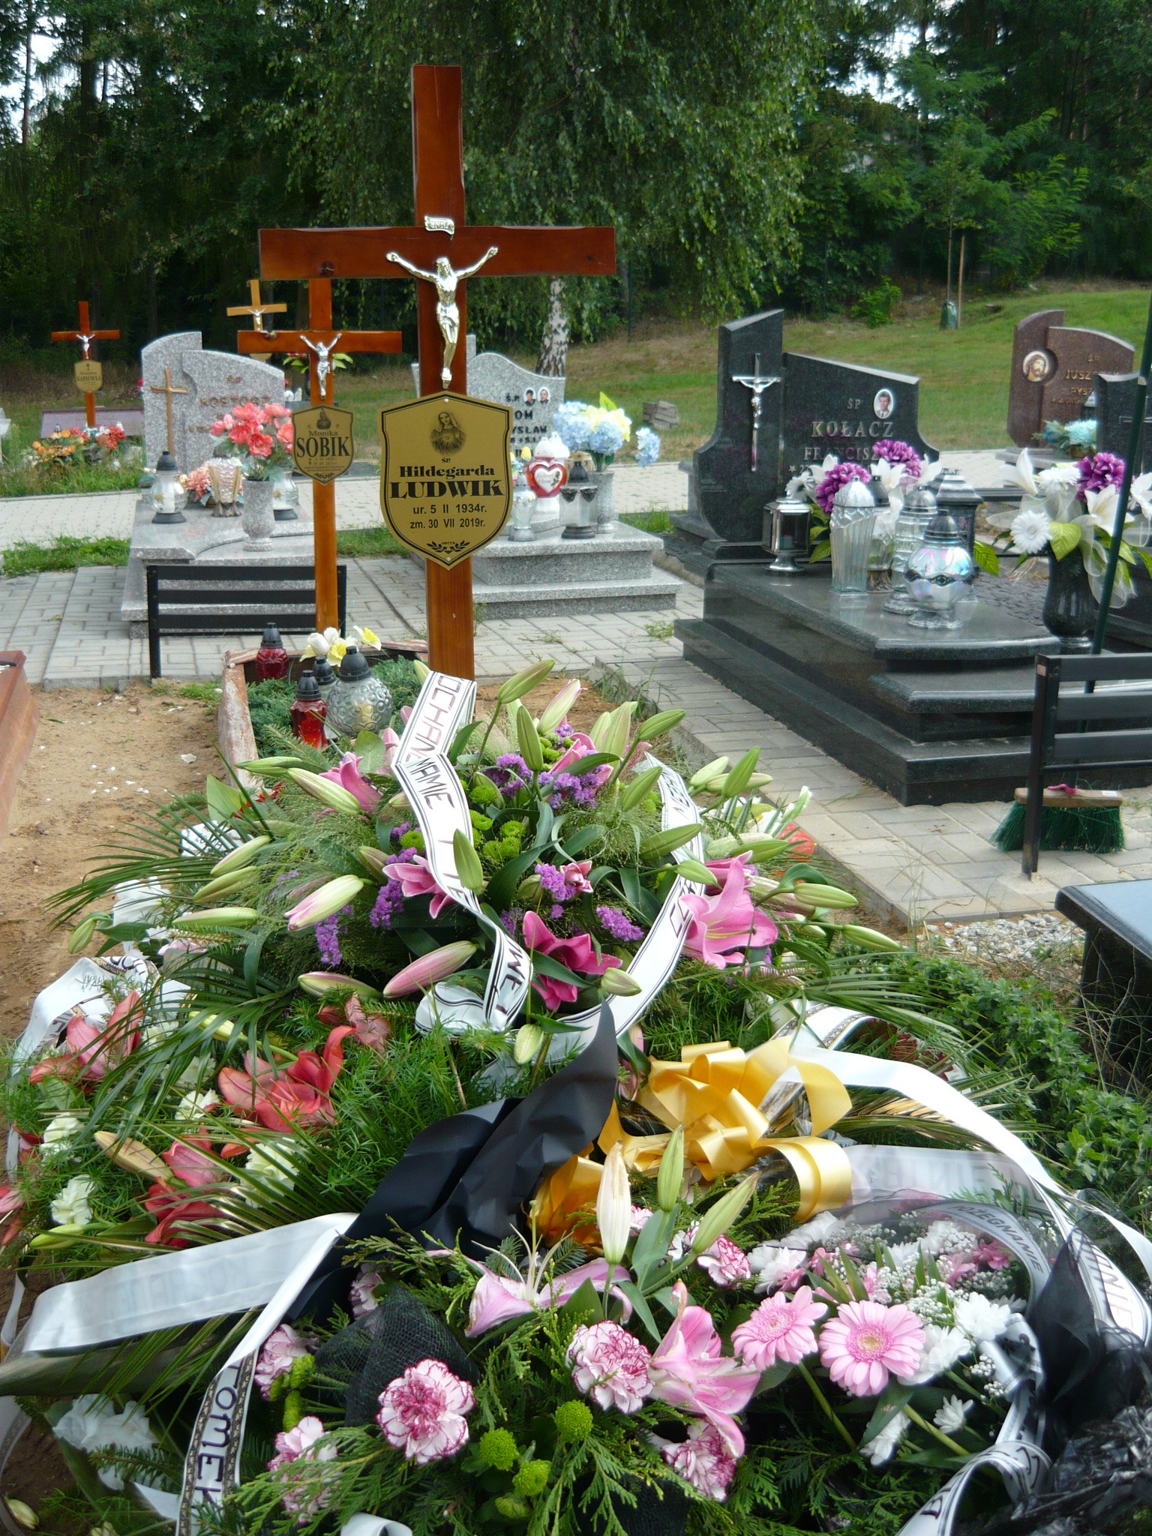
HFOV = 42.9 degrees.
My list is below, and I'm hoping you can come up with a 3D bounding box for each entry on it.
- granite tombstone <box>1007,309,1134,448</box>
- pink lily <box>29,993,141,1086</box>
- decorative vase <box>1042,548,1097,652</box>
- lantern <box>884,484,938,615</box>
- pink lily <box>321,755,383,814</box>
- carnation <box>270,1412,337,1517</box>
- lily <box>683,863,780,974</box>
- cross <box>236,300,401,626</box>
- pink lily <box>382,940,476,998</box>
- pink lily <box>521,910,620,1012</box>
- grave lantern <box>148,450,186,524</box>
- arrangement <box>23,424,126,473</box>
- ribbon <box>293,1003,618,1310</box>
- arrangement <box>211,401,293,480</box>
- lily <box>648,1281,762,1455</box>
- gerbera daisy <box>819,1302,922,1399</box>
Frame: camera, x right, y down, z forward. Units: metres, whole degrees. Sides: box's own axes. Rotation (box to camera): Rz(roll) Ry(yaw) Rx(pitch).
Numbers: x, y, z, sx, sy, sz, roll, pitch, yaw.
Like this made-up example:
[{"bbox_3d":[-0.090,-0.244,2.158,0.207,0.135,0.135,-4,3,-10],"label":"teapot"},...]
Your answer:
[{"bbox_3d":[2.900,-2.287,8.600,0.750,0.790,0.130,-2,16,-10],"label":"granite tombstone"},{"bbox_3d":[-0.638,0.353,1.900,0.135,0.100,0.110,-3,16,-11],"label":"pink lily"},{"bbox_3d":[1.491,-0.502,4.420,0.158,0.320,0.158,-4,16,-13],"label":"decorative vase"},{"bbox_3d":[1.074,-0.700,4.680,0.152,0.365,0.152,-4,18,-14],"label":"lantern"},{"bbox_3d":[-0.321,0.021,2.080,0.075,0.080,0.080,17,-9,44],"label":"pink lily"},{"bbox_3d":[-0.216,0.553,1.160,0.062,0.075,0.060,-2,-24,-7],"label":"carnation"},{"bbox_3d":[0.198,0.192,1.880,0.115,0.120,0.095,-11,-3,-31],"label":"lily"},{"bbox_3d":[-0.868,-1.030,5.060,0.550,1.340,0.075,-4,18,-14],"label":"cross"},{"bbox_3d":[-0.169,0.231,1.680,0.122,0.036,0.036,-29,64,-24],"label":"pink lily"},{"bbox_3d":[-0.007,0.247,1.880,0.125,0.115,0.095,0,15,0],"label":"pink lily"},{"bbox_3d":[-1.945,-1.336,6.980,0.175,0.340,0.175,-4,16,-15],"label":"grave lantern"},{"bbox_3d":[-4.140,-2.653,12.100,0.870,0.350,0.550,-4,16,-15],"label":"arrangement"},{"bbox_3d":[-0.119,0.391,1.460,0.180,0.160,0.400,11,19,33],"label":"ribbon"},{"bbox_3d":[-1.375,-1.401,6.250,0.385,0.340,0.330,-4,18,-14],"label":"arrangement"},{"bbox_3d":[0.109,0.509,1.240,0.095,0.125,0.085,-11,19,-35],"label":"lily"},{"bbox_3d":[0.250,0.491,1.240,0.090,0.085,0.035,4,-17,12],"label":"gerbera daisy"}]

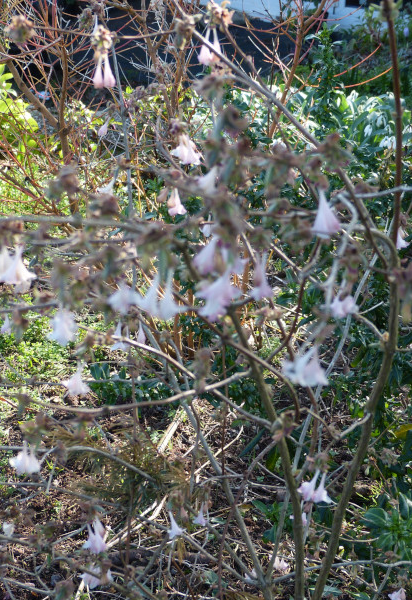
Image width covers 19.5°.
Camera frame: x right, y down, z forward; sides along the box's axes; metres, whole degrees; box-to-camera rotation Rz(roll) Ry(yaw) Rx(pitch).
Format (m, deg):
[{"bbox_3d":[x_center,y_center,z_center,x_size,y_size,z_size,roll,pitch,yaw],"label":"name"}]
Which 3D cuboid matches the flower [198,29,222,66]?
[{"bbox_3d":[0.004,-0.200,0.950,0.019,0.028,0.017,0,22,0],"label":"flower"}]

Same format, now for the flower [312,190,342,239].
[{"bbox_3d":[0.079,-0.056,0.780,0.021,0.028,0.019,0,22,0],"label":"flower"}]

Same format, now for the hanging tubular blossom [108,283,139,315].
[{"bbox_3d":[-0.050,-0.003,0.730,0.020,0.018,0.019,0,22,0],"label":"hanging tubular blossom"}]

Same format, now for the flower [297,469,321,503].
[{"bbox_3d":[0.082,0.142,0.930,0.016,0.024,0.018,19,21,-7],"label":"flower"}]

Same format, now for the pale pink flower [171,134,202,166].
[{"bbox_3d":[-0.015,-0.118,0.940,0.025,0.022,0.021,0,22,0],"label":"pale pink flower"}]

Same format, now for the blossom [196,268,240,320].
[{"bbox_3d":[0.011,-0.005,0.700,0.027,0.026,0.022,14,21,-6],"label":"blossom"}]

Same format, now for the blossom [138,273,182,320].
[{"bbox_3d":[-0.027,-0.003,0.720,0.027,0.026,0.019,0,22,0],"label":"blossom"}]

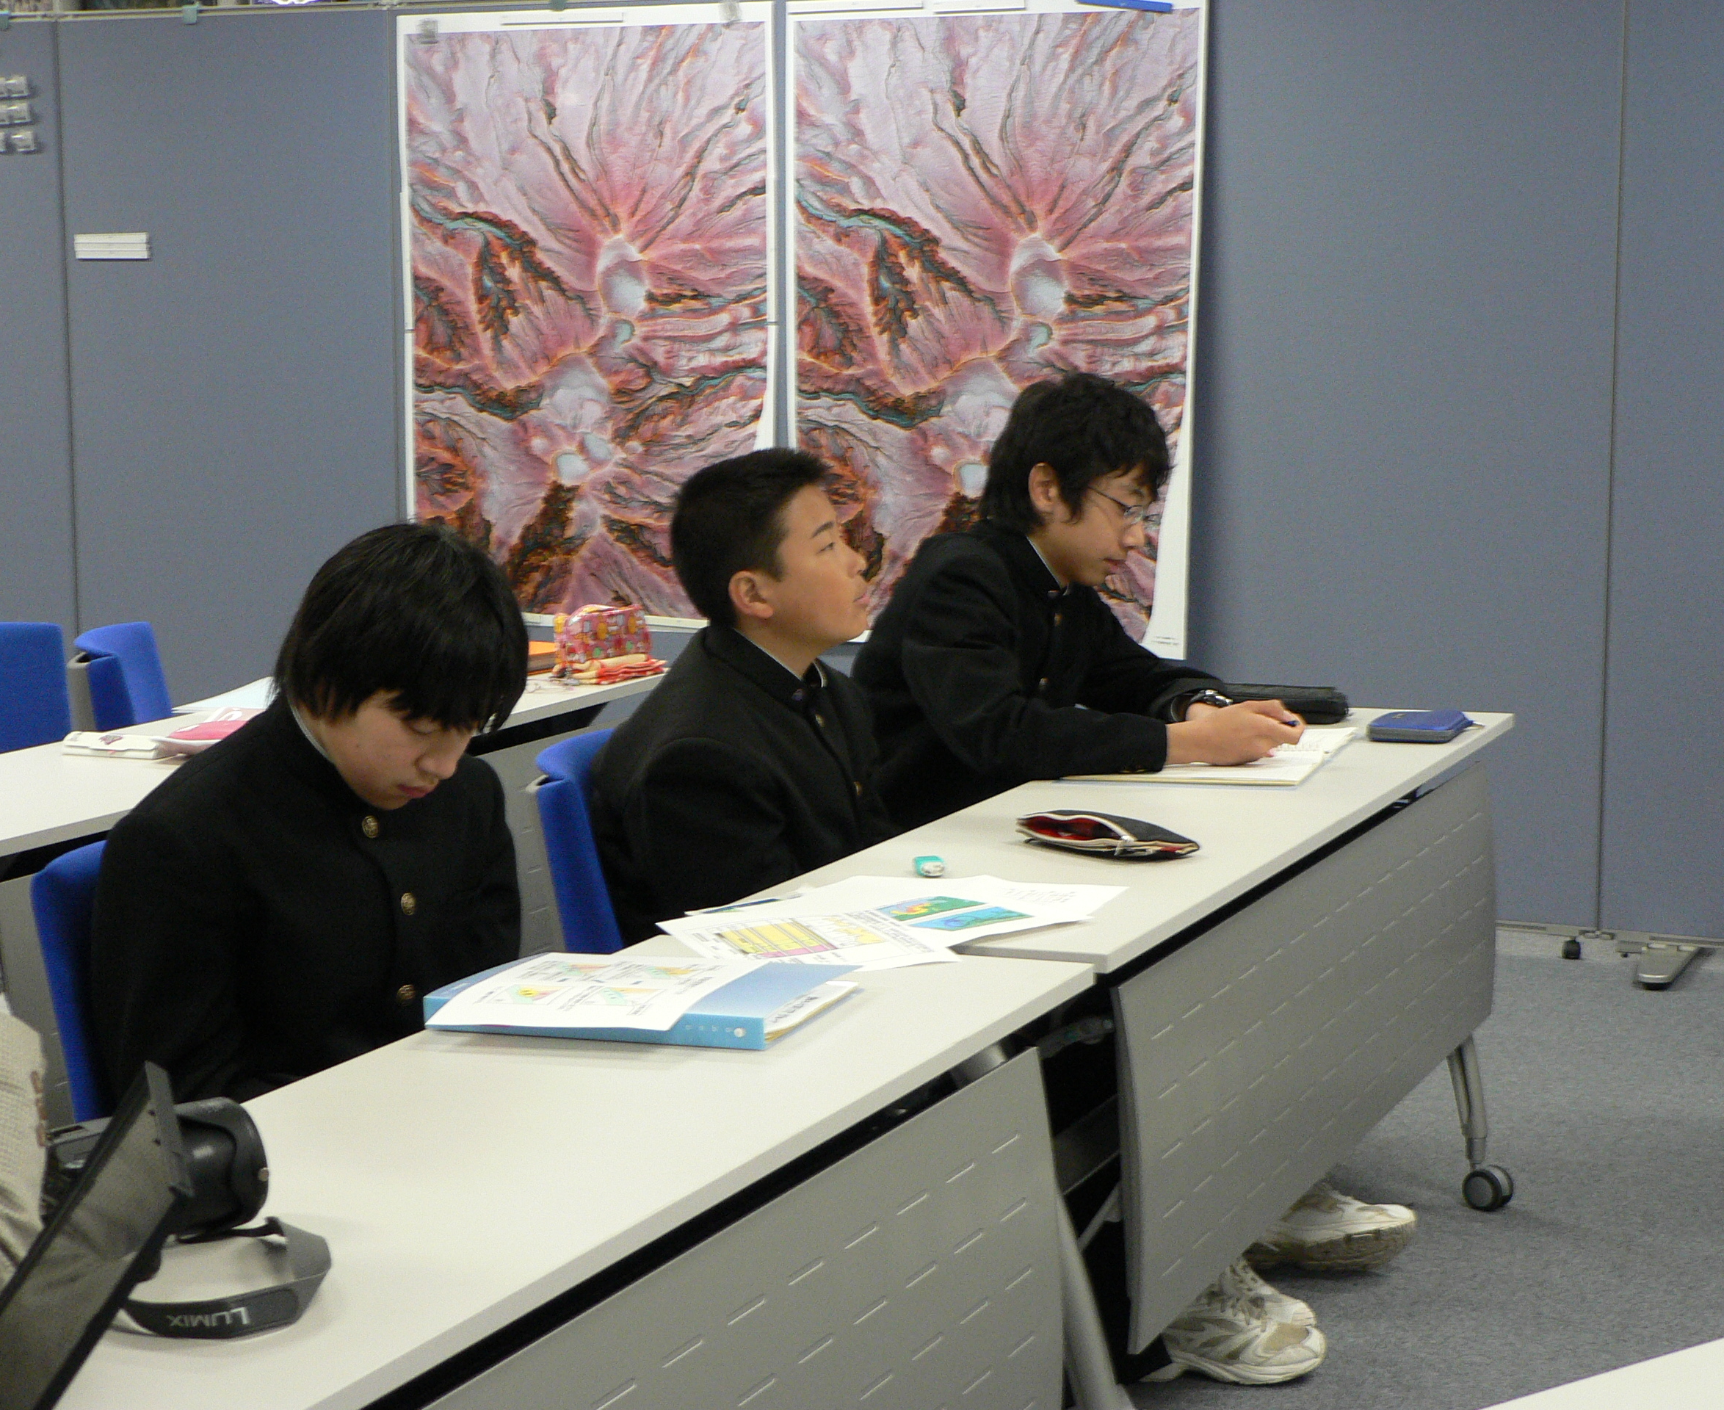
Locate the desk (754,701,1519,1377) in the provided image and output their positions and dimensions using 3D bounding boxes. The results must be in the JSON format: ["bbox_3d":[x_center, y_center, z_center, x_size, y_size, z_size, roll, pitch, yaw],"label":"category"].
[{"bbox_3d":[0.396,0.467,4.036,0.460,0.705,1.800,3,8,23],"label":"desk"}]

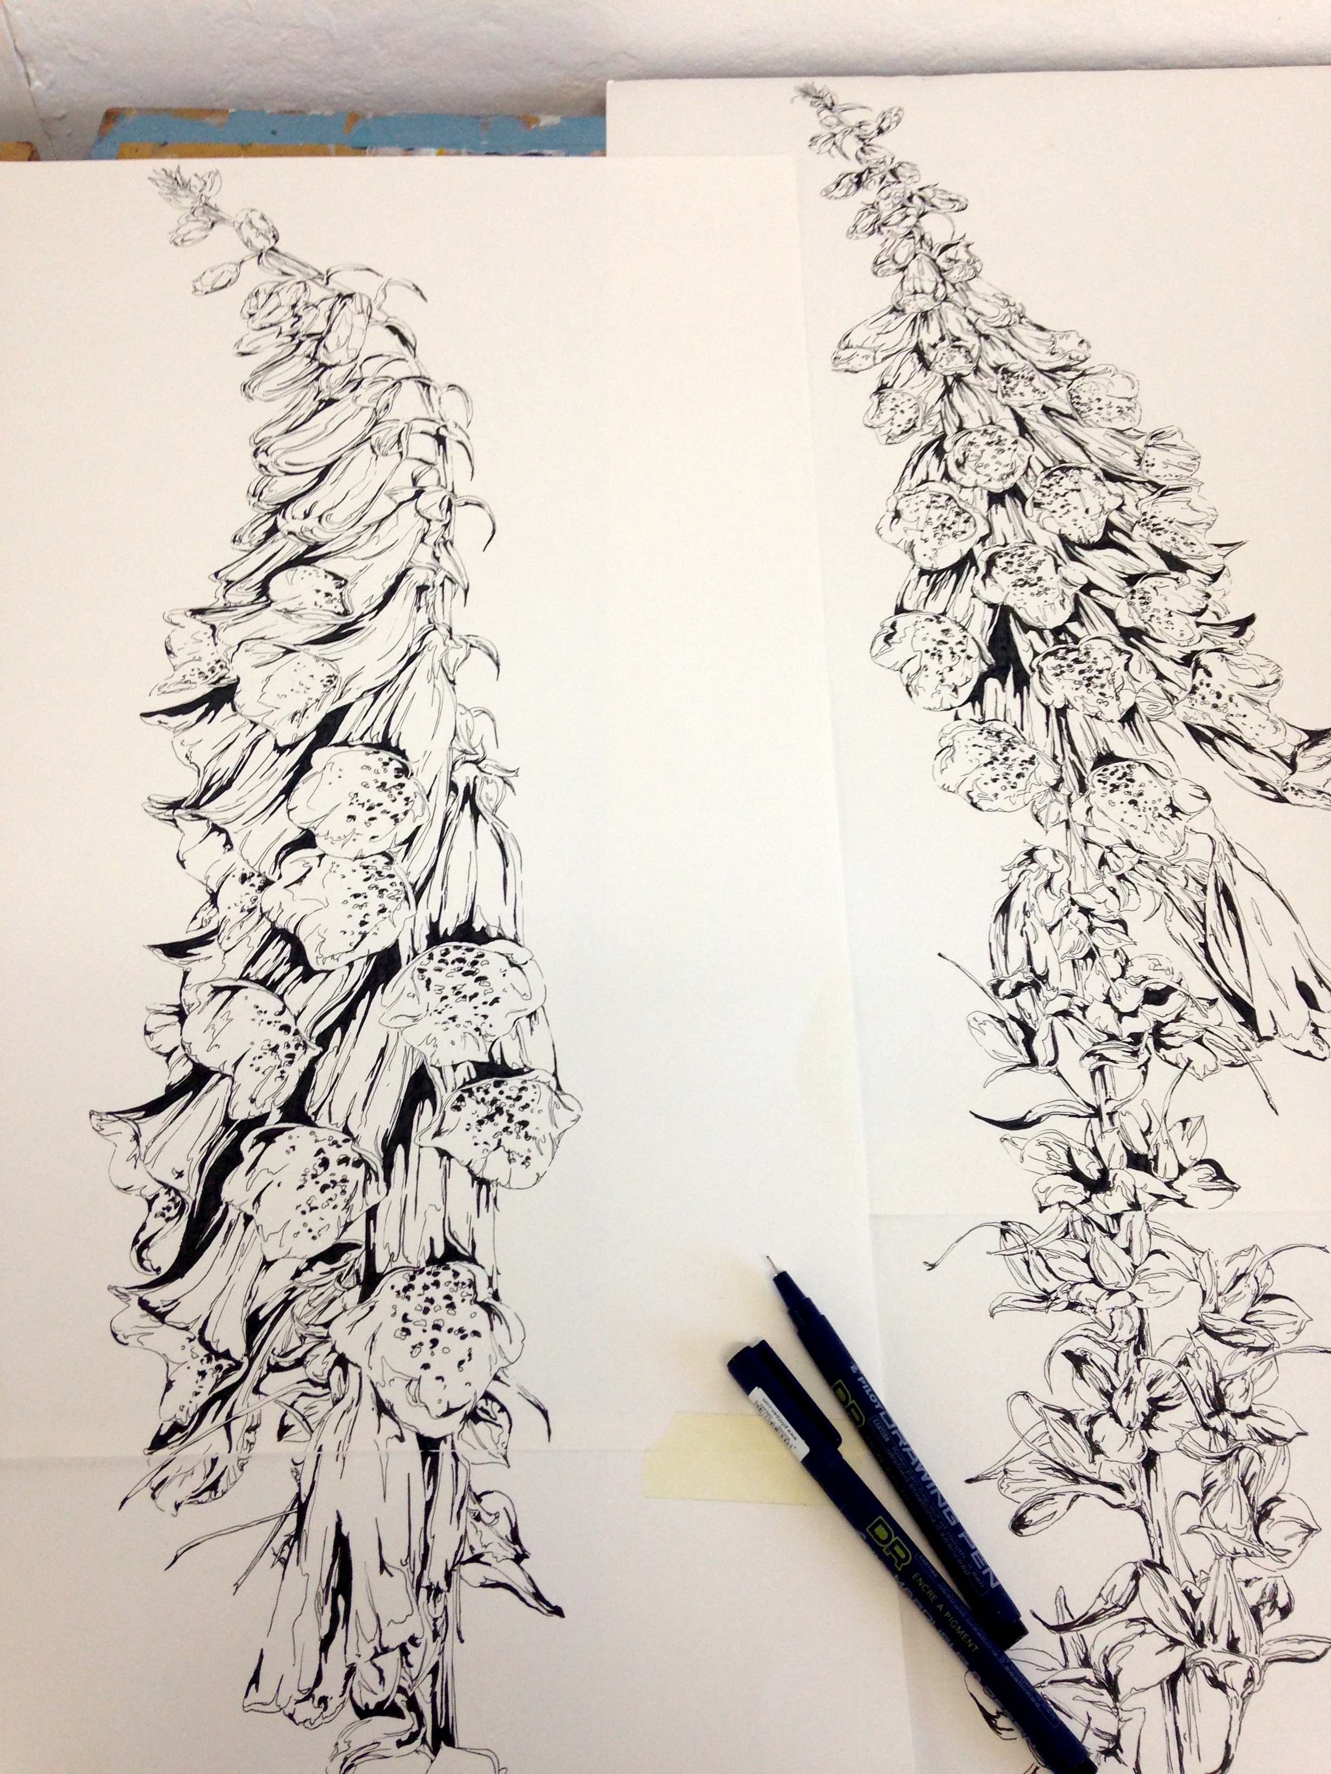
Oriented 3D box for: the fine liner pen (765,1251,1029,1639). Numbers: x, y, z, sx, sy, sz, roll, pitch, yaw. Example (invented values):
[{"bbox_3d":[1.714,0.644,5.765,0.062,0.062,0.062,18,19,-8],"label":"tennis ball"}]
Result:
[{"bbox_3d":[0.061,0.152,0.469,0.010,0.010,0.121,-26,61,-16],"label":"fine liner pen"}]

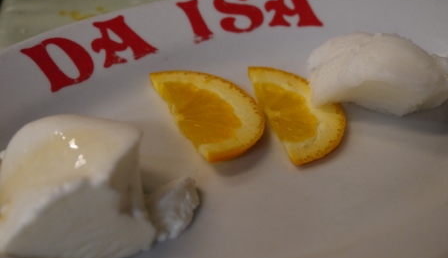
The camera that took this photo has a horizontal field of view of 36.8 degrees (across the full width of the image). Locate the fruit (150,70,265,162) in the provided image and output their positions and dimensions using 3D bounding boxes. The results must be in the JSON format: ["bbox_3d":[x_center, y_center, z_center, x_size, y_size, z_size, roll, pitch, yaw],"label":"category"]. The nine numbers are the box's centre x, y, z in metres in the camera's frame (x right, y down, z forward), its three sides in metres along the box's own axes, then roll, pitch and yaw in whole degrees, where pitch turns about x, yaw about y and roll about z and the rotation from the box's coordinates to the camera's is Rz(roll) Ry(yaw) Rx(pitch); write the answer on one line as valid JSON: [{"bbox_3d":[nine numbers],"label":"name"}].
[{"bbox_3d":[-0.005,-0.009,0.331,0.037,0.010,0.073,-14,40,-23],"label":"fruit"}]

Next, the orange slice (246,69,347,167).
[{"bbox_3d":[0.040,-0.008,0.333,0.036,0.009,0.080,-5,37,-12],"label":"orange slice"}]

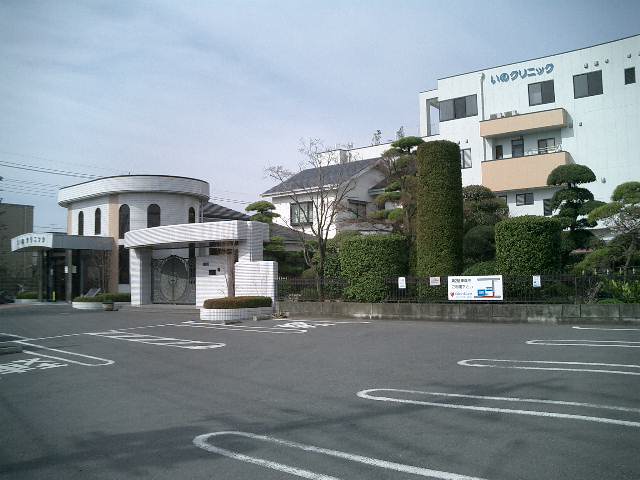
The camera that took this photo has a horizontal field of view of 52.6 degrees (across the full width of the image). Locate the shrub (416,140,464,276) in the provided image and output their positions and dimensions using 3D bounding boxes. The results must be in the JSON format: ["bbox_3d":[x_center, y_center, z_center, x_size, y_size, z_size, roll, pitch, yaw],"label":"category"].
[{"bbox_3d":[3.190,-0.545,17.200,1.250,4.200,1.220,-2,-3,25],"label":"shrub"}]

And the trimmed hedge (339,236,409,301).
[{"bbox_3d":[1.499,0.784,17.800,1.750,1.870,1.500,-2,-3,25],"label":"trimmed hedge"}]

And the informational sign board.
[{"bbox_3d":[3.949,1.211,16.400,1.380,0.620,0.040,-2,-3,25],"label":"informational sign board"}]

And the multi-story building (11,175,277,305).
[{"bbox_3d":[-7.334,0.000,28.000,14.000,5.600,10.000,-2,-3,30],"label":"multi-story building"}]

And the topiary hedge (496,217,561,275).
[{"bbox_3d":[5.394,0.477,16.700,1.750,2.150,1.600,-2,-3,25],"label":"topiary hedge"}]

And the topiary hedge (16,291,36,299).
[{"bbox_3d":[-13.108,2.465,29.000,1.000,0.420,0.850,-2,-3,23],"label":"topiary hedge"}]

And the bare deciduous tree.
[{"bbox_3d":[-0.159,-0.607,18.700,2.700,4.600,2.400,-2,-3,25],"label":"bare deciduous tree"}]

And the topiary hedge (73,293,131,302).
[{"bbox_3d":[-8.403,2.241,25.000,2.350,0.420,1.400,-2,-3,23],"label":"topiary hedge"}]

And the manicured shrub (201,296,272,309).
[{"bbox_3d":[-2.422,1.844,19.000,2.050,0.360,1.150,-1,-2,6],"label":"manicured shrub"}]

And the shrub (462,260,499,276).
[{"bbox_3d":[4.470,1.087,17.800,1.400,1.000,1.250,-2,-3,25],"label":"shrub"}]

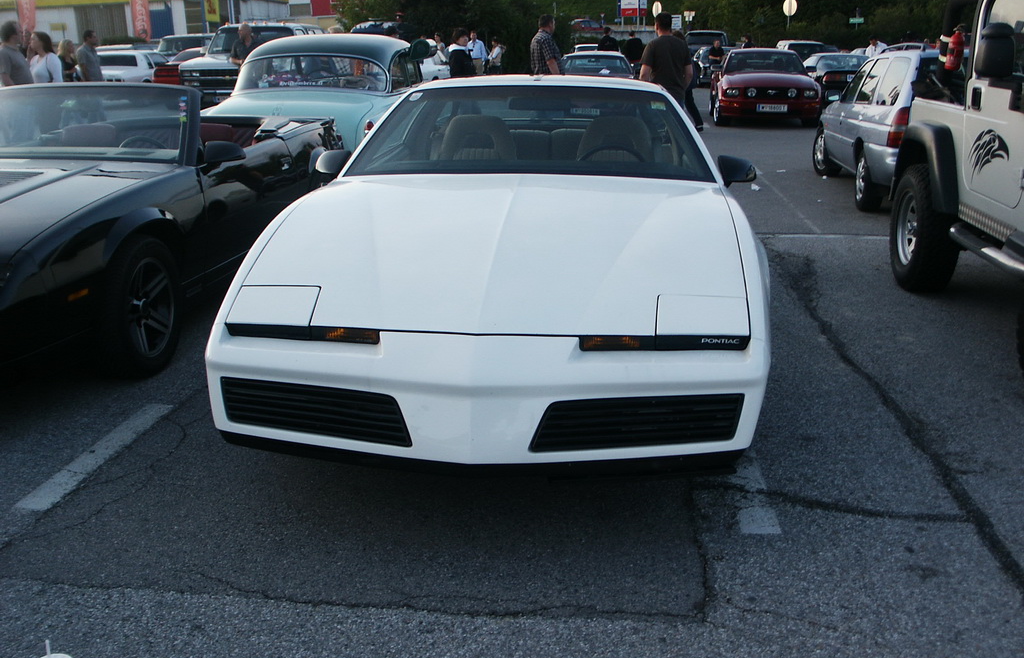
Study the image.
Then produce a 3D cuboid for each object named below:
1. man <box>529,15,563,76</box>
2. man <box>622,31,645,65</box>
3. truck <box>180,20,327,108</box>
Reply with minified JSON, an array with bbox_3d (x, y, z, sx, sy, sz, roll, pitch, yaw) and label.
[{"bbox_3d":[0.403,-2.653,11.831,0.330,1.790,0.500,-12,18,-35],"label":"man"},{"bbox_3d":[3.228,-7.109,27.728,0.530,1.700,0.330,1,16,5],"label":"man"},{"bbox_3d":[-5.172,-5.505,21.869,2.000,1.820,5.100,1,16,3],"label":"truck"}]

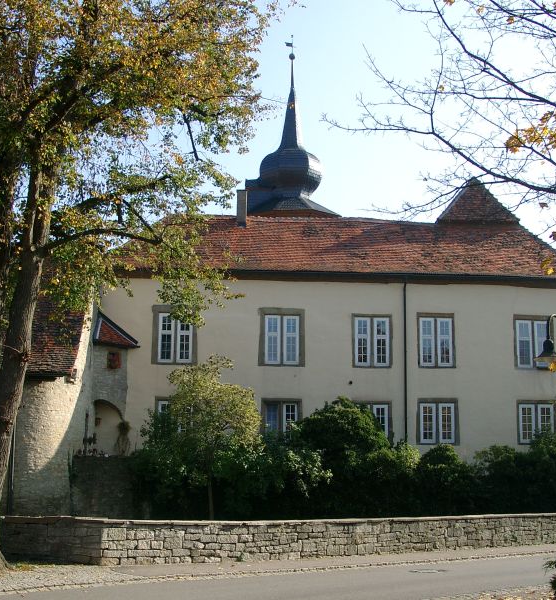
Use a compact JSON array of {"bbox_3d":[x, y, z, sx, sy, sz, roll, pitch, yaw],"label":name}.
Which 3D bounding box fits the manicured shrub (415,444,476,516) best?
[{"bbox_3d":[5.150,5.633,27.001,1.906,2.349,1.906,1,-10,-5],"label":"manicured shrub"}]

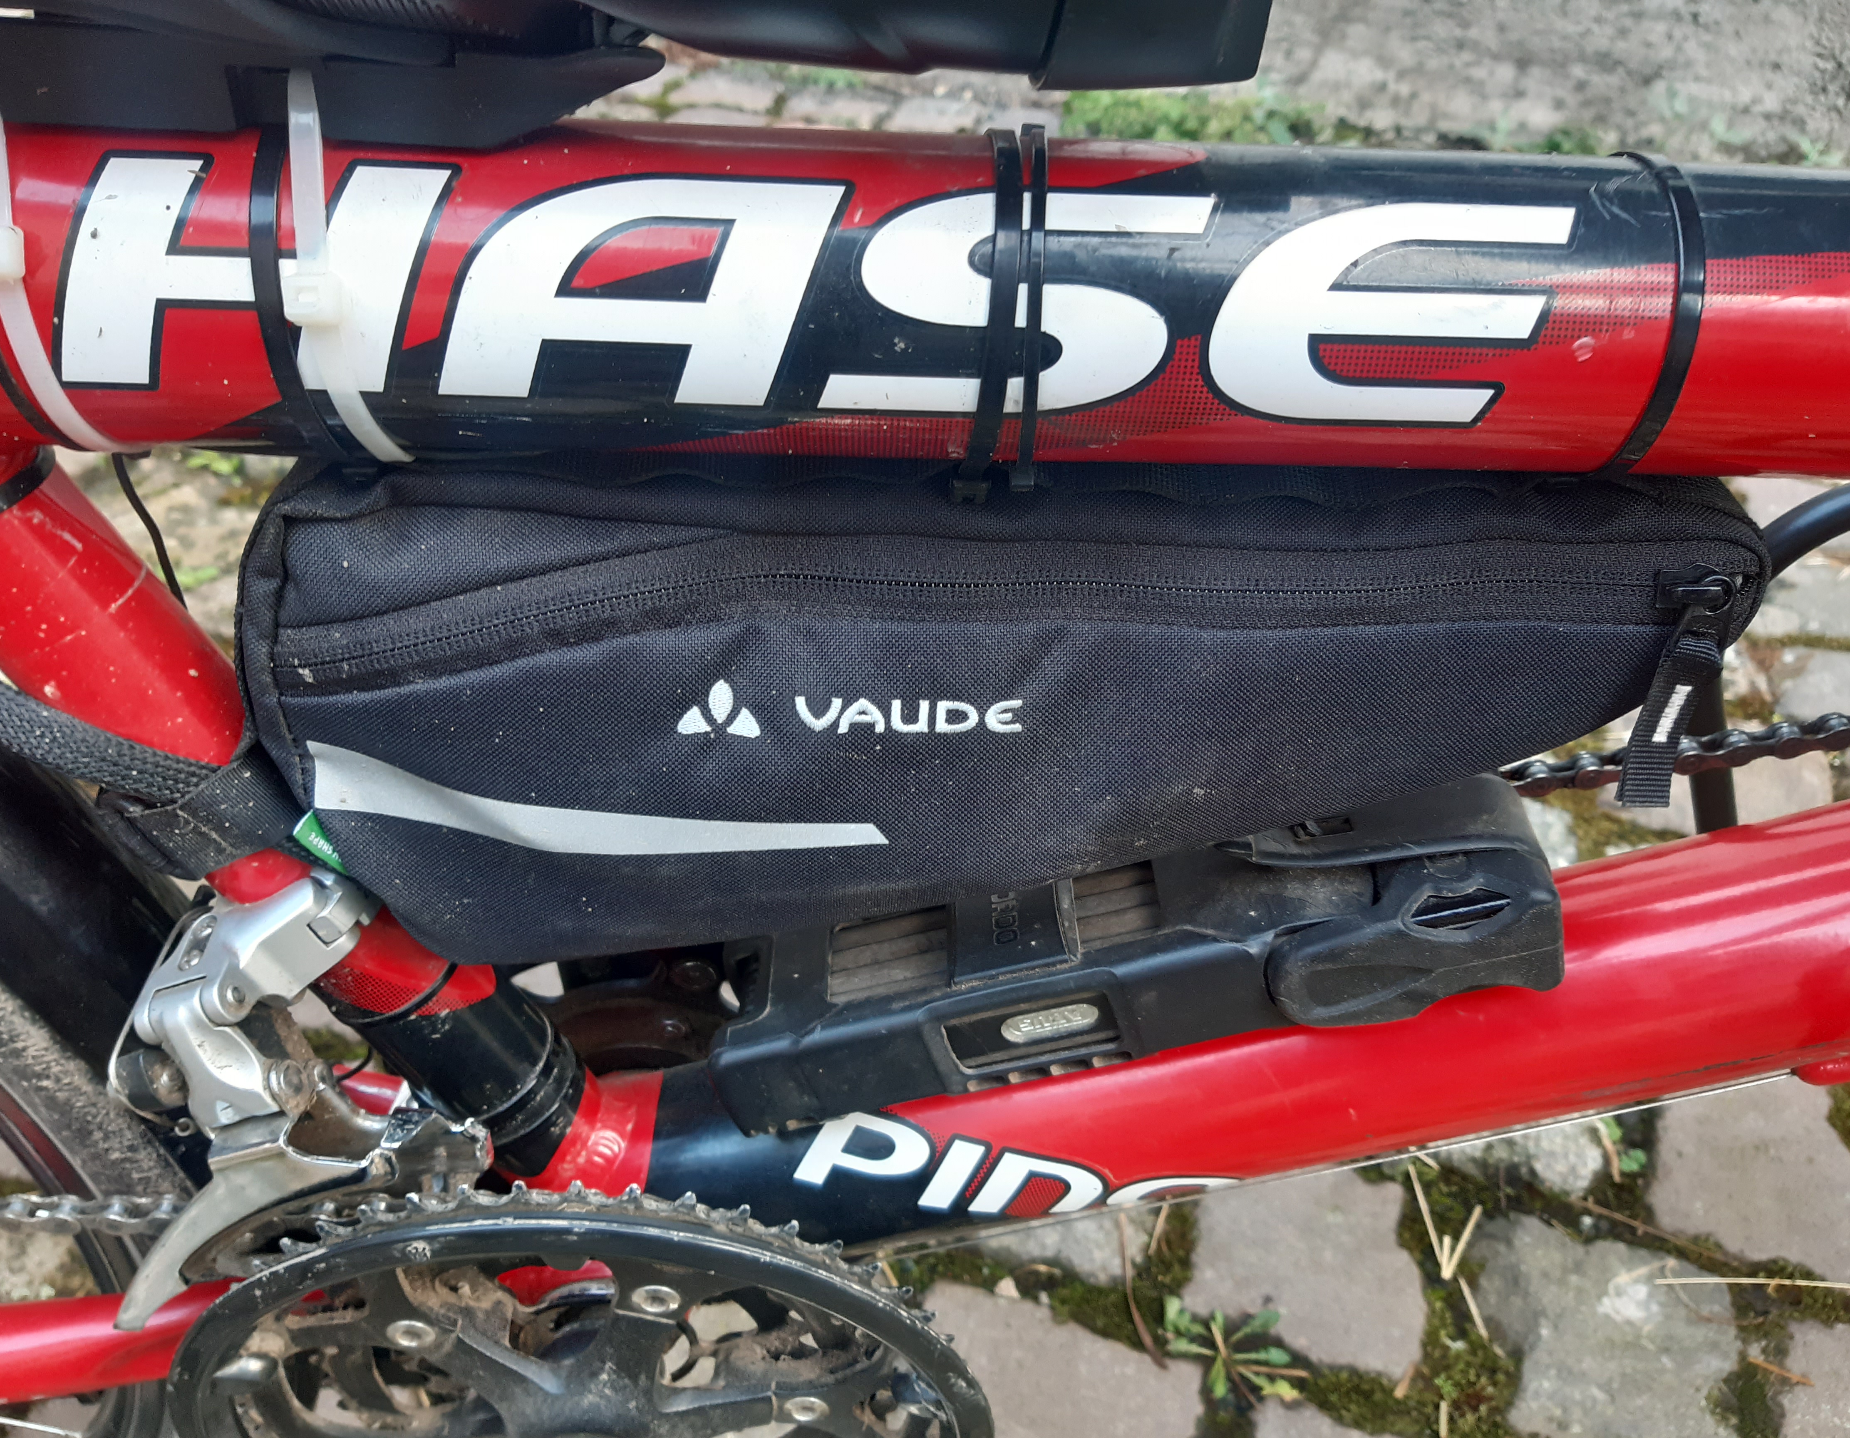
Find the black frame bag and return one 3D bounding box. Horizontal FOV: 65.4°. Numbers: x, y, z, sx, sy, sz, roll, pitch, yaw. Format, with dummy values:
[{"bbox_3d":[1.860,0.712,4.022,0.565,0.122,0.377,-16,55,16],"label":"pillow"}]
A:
[{"bbox_3d":[0.012,-0.005,0.307,0.280,0.119,0.056,1,38,-2],"label":"black frame bag"}]

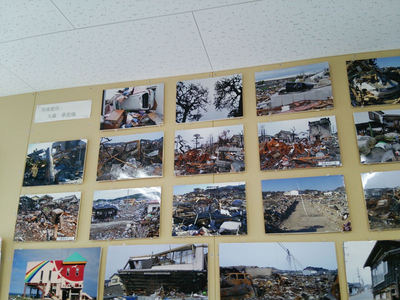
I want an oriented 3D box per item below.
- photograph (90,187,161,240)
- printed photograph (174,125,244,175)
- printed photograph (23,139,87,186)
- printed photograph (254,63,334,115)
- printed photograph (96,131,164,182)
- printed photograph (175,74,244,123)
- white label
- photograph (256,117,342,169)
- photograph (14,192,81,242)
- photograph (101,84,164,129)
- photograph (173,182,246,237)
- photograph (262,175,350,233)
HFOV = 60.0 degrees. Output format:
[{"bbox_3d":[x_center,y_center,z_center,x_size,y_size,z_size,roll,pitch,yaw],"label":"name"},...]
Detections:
[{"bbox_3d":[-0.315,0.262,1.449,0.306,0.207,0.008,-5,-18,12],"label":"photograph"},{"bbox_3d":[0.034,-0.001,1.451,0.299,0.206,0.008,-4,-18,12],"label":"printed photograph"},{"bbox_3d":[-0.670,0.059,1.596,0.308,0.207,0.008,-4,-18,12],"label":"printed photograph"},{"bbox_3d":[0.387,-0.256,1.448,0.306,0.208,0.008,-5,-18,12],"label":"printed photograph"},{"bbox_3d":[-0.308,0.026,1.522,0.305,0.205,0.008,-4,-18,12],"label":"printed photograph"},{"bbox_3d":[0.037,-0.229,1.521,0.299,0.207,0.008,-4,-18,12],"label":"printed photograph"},{"bbox_3d":[-0.664,-0.188,1.674,0.297,0.094,0.005,-4,-18,12],"label":"white label"},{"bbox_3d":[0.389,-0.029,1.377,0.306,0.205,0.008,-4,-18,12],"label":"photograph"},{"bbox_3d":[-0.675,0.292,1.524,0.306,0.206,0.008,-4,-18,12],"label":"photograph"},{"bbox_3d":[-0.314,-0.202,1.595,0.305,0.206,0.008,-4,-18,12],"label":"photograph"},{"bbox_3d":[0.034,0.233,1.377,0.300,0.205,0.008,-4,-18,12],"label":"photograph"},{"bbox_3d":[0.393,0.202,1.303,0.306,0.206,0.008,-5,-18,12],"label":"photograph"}]

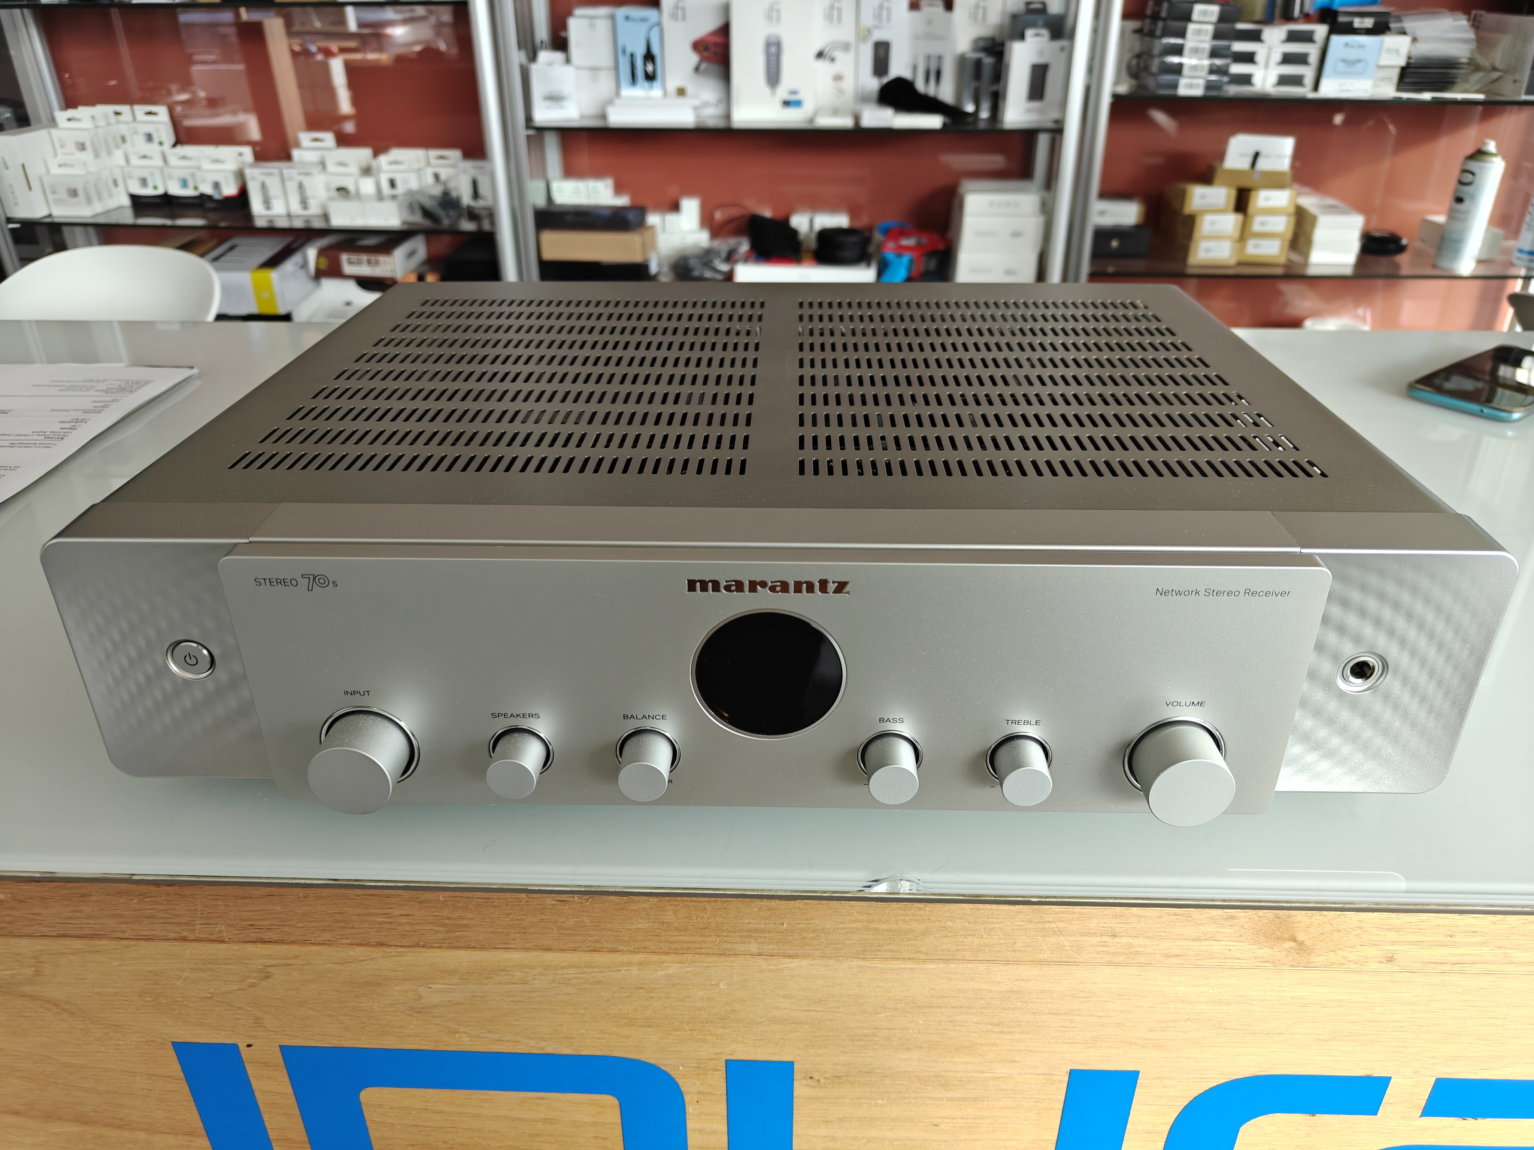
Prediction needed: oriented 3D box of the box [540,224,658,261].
[{"bbox_3d":[-0.331,-0.675,2.125,0.191,0.057,0.190,1,28,3],"label":"box"}]

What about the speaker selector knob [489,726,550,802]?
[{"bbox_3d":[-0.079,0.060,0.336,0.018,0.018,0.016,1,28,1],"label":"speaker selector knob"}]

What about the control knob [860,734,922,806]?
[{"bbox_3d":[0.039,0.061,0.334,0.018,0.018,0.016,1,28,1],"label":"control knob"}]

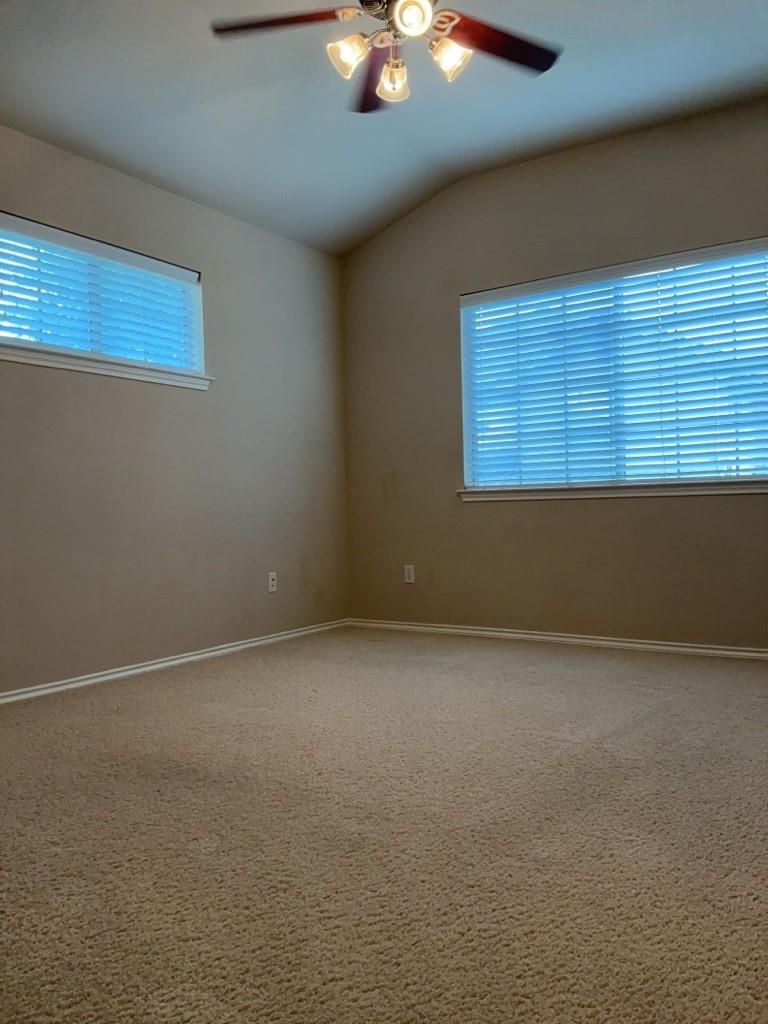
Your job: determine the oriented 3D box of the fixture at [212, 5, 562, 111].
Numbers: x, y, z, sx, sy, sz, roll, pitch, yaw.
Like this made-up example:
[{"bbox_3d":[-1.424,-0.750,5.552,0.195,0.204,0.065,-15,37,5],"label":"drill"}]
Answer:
[{"bbox_3d":[0.066,-1.721,2.708,1.280,0.460,1.260,-1,1,0],"label":"fixture"}]

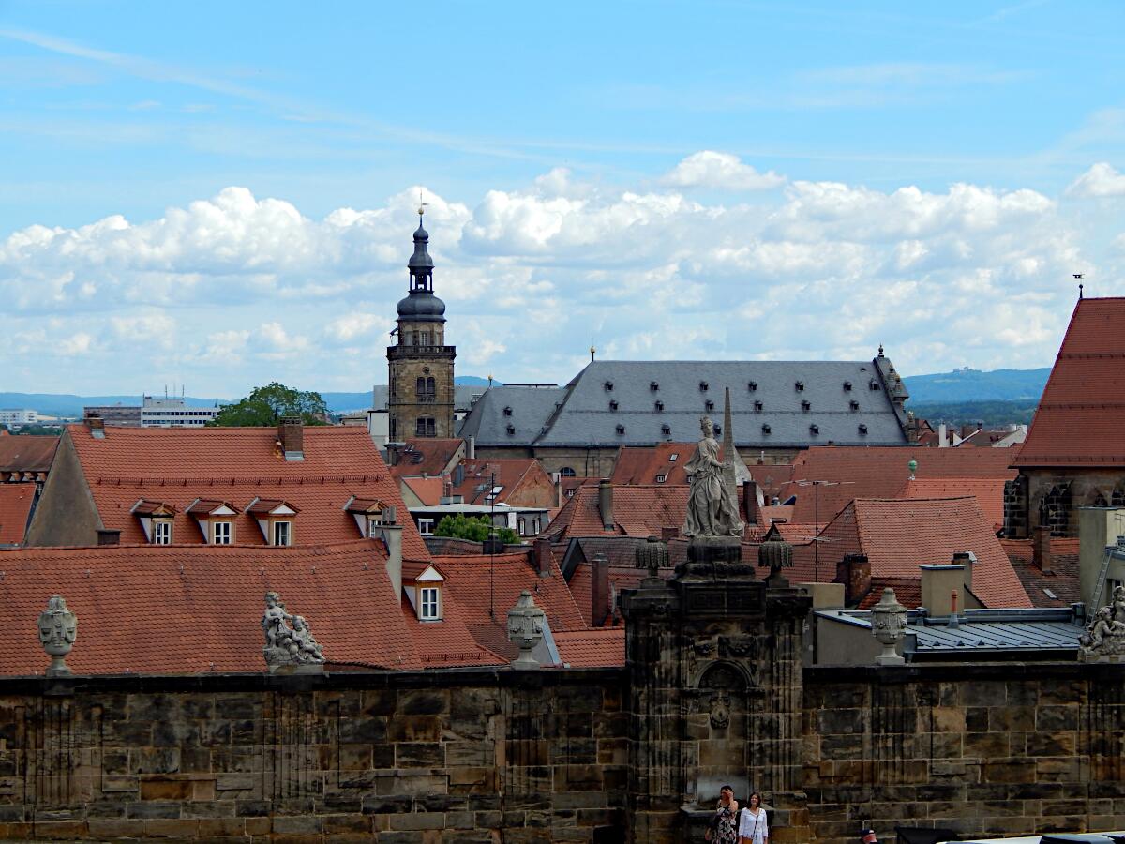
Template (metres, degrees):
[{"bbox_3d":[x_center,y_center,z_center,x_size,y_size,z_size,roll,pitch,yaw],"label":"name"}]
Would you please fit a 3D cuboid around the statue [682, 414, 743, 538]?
[{"bbox_3d":[2.580,0.924,58.500,0.900,2.160,0.720,0,0,-27],"label":"statue"}]

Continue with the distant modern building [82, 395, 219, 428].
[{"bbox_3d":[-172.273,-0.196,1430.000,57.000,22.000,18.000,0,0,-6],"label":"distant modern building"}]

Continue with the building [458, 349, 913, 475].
[{"bbox_3d":[15.000,7.300,497.000,69.000,34.000,22.000,0,0,-19],"label":"building"}]

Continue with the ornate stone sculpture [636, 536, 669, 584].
[{"bbox_3d":[1.551,2.366,58.200,0.580,0.820,0.580,0,0,-9],"label":"ornate stone sculpture"}]

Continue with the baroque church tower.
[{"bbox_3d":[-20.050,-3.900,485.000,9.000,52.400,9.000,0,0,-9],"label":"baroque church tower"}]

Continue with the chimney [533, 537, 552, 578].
[{"bbox_3d":[-0.783,5.297,132.500,0.520,1.500,0.480,0,0,-34],"label":"chimney"}]

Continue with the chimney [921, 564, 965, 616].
[{"bbox_3d":[11.697,5.192,105.000,1.100,1.600,1.080,0,0,-10],"label":"chimney"}]

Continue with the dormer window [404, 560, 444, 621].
[{"bbox_3d":[-5.430,6.398,128.300,1.450,2.250,2.000,0,0,-34],"label":"dormer window"}]

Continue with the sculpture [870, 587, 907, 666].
[{"bbox_3d":[5.642,3.548,59.100,0.620,1.370,0.620,0,0,-9],"label":"sculpture"}]

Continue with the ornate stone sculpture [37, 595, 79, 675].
[{"bbox_3d":[-8.418,3.572,56.900,0.660,1.390,0.660,0,0,-9],"label":"ornate stone sculpture"}]

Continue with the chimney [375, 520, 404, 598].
[{"bbox_3d":[-5.251,4.198,103.600,0.550,2.550,0.780,0,0,-36],"label":"chimney"}]

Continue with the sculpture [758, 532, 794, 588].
[{"bbox_3d":[3.880,2.504,61.800,0.640,1.020,0.640,0,0,-7],"label":"sculpture"}]

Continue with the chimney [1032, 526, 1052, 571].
[{"bbox_3d":[22.203,5.860,158.000,0.540,2.100,0.520,0,0,-36],"label":"chimney"}]

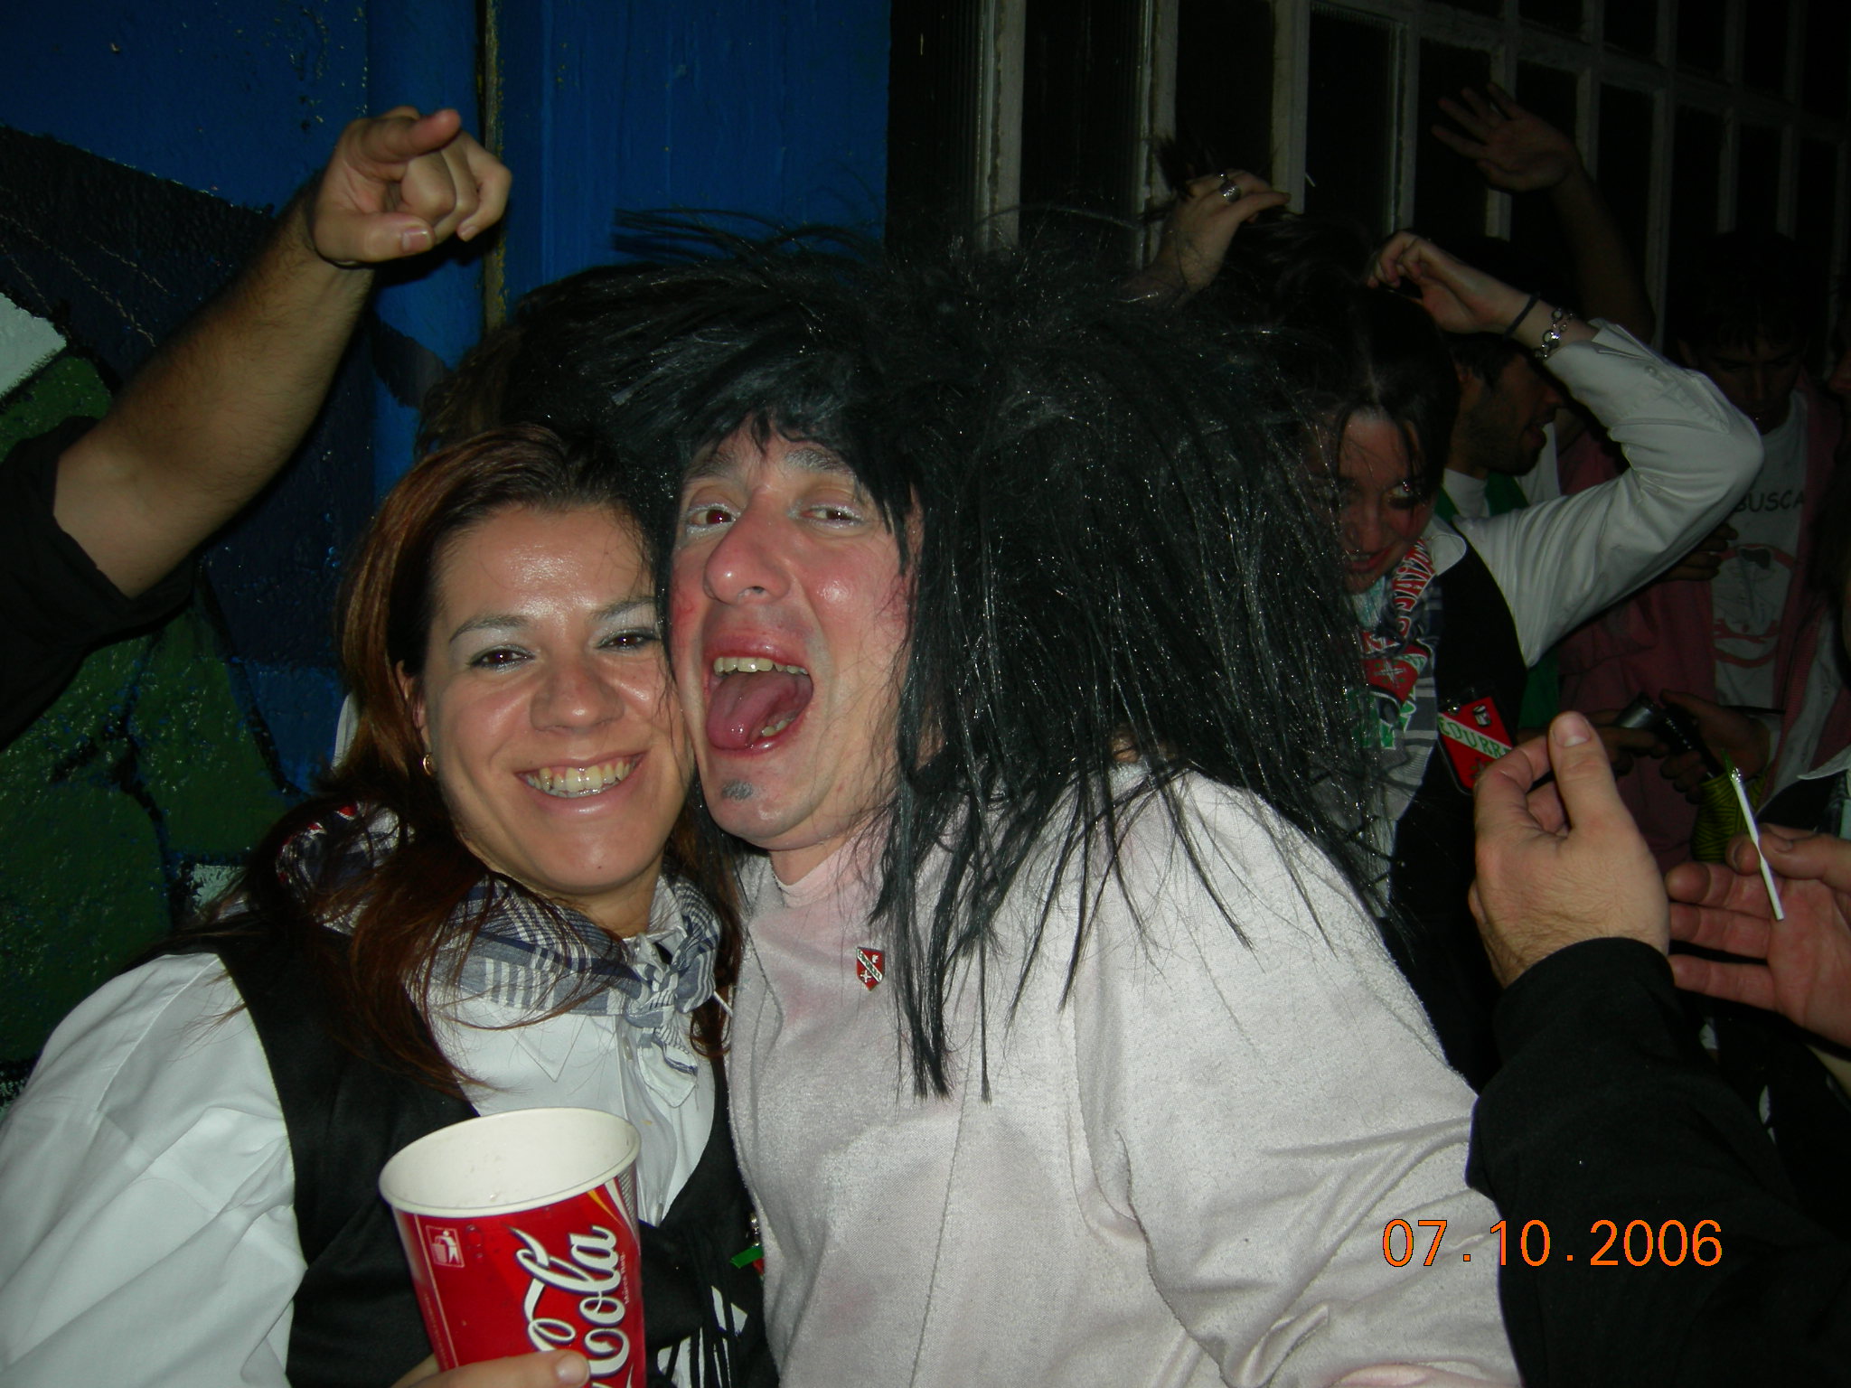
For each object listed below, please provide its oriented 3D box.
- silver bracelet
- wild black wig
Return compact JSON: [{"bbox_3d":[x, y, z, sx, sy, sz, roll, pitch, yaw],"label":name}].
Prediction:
[{"bbox_3d":[0.550,-0.314,1.680,0.021,0.052,0.050,28,3,7],"label":"silver bracelet"},{"bbox_3d":[0.018,-0.032,0.980,0.430,0.420,0.320,3,7,21],"label":"wild black wig"}]

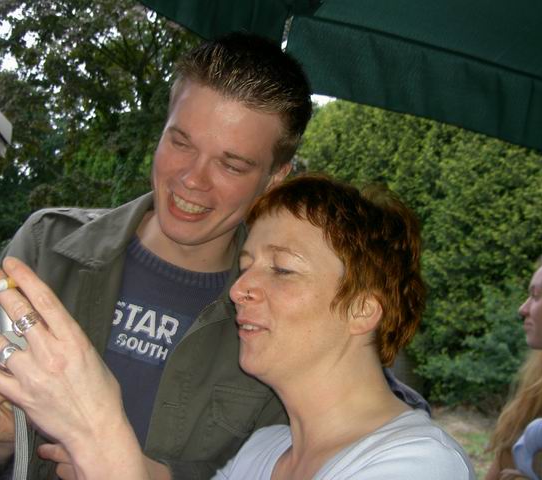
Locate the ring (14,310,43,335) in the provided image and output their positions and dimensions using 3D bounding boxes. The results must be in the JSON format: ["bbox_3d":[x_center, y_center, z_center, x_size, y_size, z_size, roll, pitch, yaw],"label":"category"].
[{"bbox_3d":[-0.191,0.066,0.565,0.021,0.009,0.021,-34,-10,-19],"label":"ring"}]

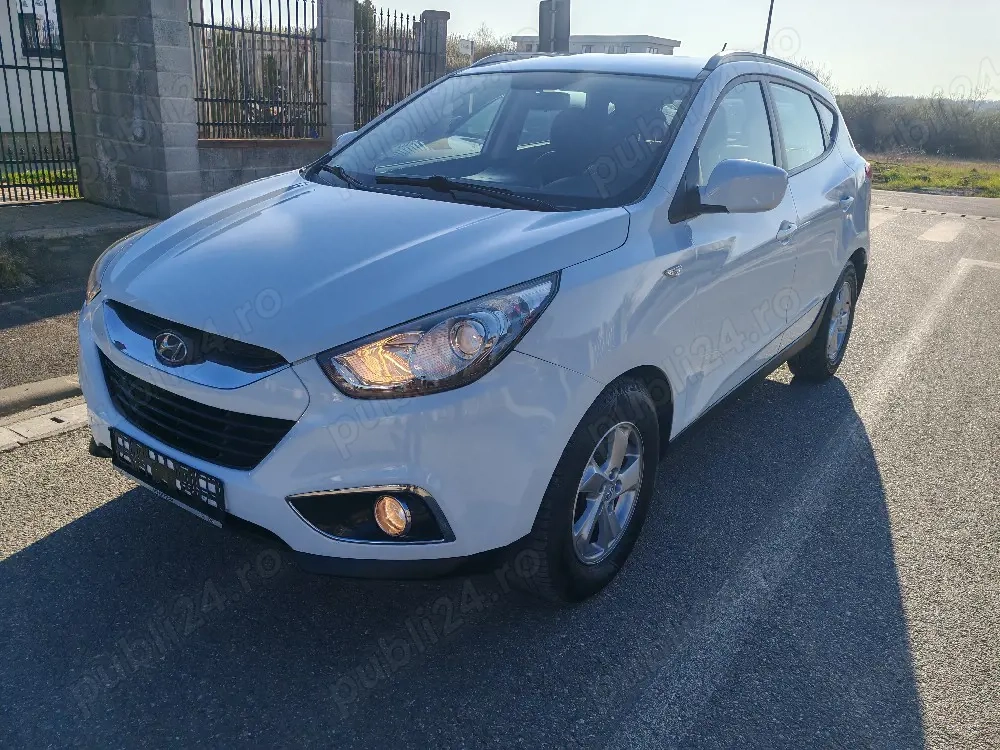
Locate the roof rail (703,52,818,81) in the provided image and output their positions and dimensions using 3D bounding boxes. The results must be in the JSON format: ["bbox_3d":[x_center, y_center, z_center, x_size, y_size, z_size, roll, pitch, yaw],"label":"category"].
[{"bbox_3d":[1.209,-1.336,3.447,0.080,0.120,1.580,15,23,33],"label":"roof rail"}]

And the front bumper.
[{"bbox_3d":[-0.670,0.087,2.315,1.800,0.640,0.730,15,23,33],"label":"front bumper"}]

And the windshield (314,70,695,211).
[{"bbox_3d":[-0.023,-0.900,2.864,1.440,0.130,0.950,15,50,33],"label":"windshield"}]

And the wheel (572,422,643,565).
[{"bbox_3d":[0.253,0.330,2.364,0.190,0.440,0.440,15,23,33],"label":"wheel"}]

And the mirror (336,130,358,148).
[{"bbox_3d":[-0.618,-1.016,3.550,0.281,0.166,0.150,15,23,33],"label":"mirror"}]

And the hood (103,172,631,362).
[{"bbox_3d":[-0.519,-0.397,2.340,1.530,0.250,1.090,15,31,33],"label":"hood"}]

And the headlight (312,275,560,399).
[{"bbox_3d":[-0.108,-0.115,1.892,0.360,0.250,0.600,15,23,33],"label":"headlight"}]

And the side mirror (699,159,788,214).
[{"bbox_3d":[0.802,-0.625,2.581,0.281,0.166,0.150,15,23,33],"label":"side mirror"}]

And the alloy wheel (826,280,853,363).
[{"bbox_3d":[1.814,-0.304,4.396,0.190,0.440,0.440,15,23,33],"label":"alloy wheel"}]

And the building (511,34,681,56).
[{"bbox_3d":[11.670,-36.938,98.293,18.148,9.655,10.368,14,22,30],"label":"building"}]

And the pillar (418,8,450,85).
[{"bbox_3d":[-0.960,-3.731,10.810,0.320,2.380,0.400,15,23,33],"label":"pillar"}]

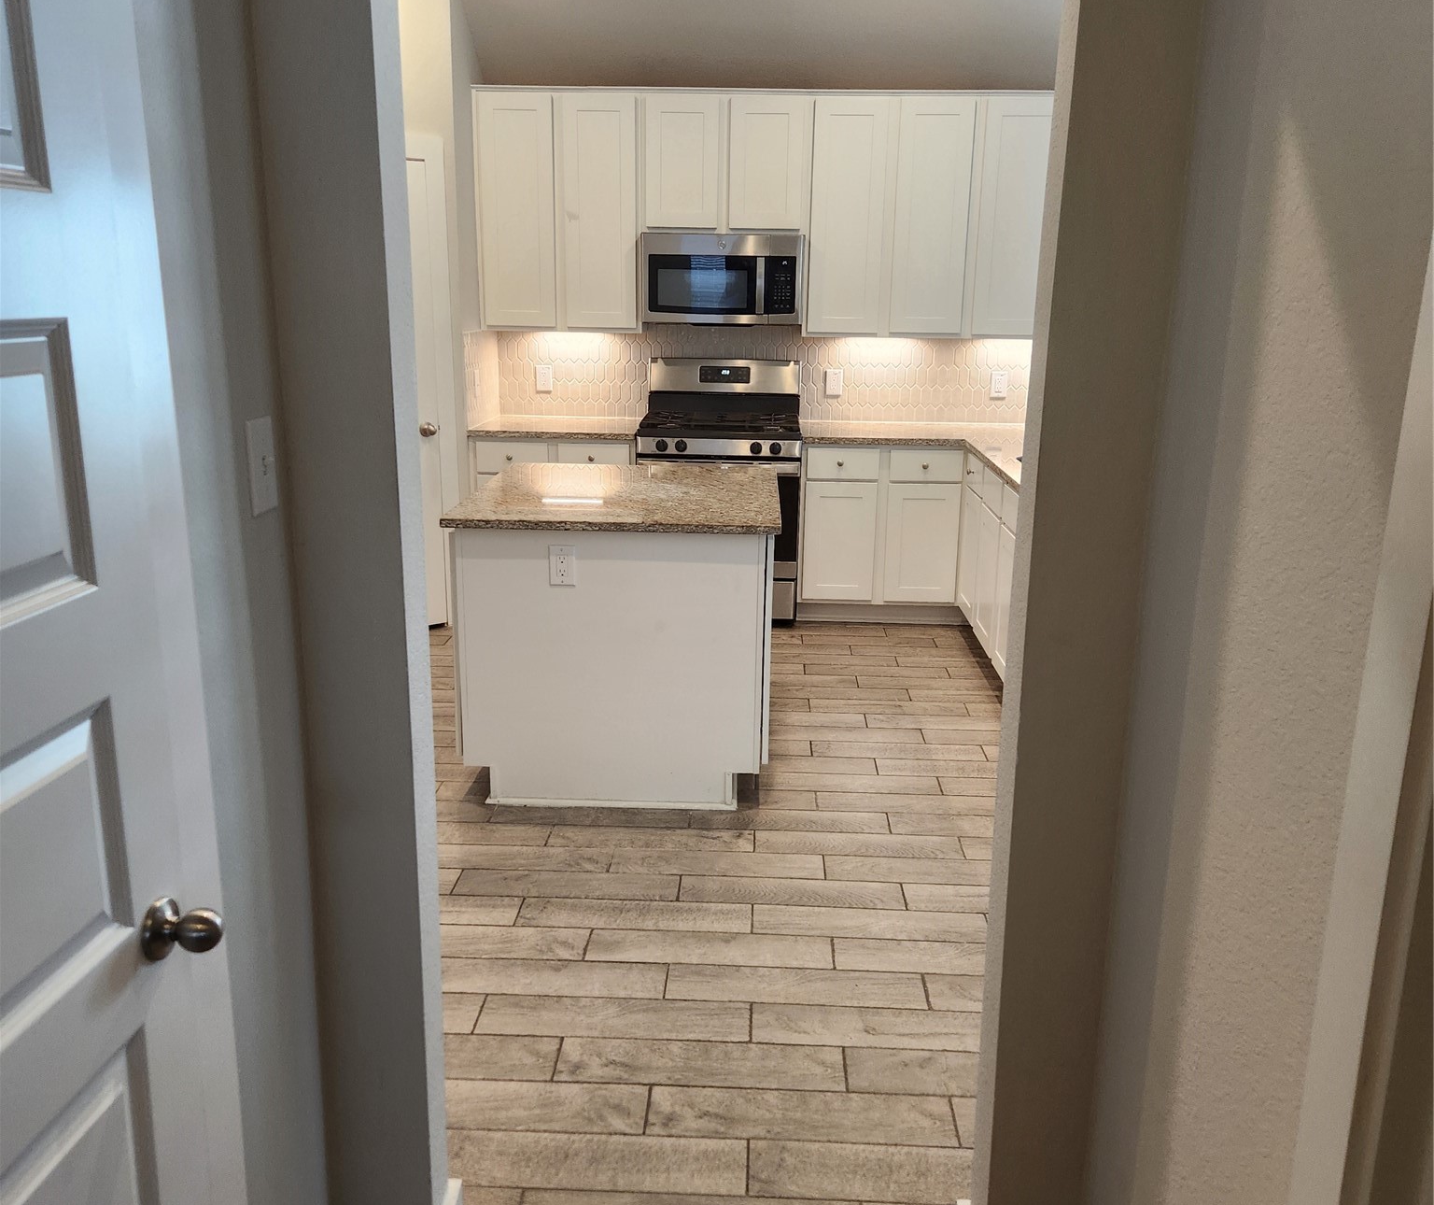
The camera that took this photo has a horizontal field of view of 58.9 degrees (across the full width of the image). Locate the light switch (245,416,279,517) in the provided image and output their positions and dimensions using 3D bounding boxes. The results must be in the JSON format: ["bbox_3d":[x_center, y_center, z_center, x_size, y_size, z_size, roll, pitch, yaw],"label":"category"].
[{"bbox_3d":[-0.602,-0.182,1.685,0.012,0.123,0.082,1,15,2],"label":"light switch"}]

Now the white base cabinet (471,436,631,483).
[{"bbox_3d":[-0.765,-0.430,6.304,0.767,0.837,0.620,1,14,2],"label":"white base cabinet"}]

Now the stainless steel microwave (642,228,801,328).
[{"bbox_3d":[0.036,-1.549,6.105,0.752,0.407,0.400,1,14,2],"label":"stainless steel microwave"}]

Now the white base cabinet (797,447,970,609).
[{"bbox_3d":[0.779,-0.409,6.248,0.758,0.807,0.620,1,14,2],"label":"white base cabinet"}]

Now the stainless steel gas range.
[{"bbox_3d":[0.019,-0.545,6.243,0.760,1.210,0.695,1,15,2],"label":"stainless steel gas range"}]

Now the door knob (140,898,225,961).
[{"bbox_3d":[-0.596,0.366,1.412,0.066,0.066,0.066,1,15,2],"label":"door knob"}]

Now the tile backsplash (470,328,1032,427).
[{"bbox_3d":[0.266,-1.067,6.143,2.775,0.453,0.640,1,15,2],"label":"tile backsplash"}]

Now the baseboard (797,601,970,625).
[{"bbox_3d":[0.809,0.049,6.185,0.845,0.108,0.020,1,15,2],"label":"baseboard"}]

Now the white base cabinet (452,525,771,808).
[{"bbox_3d":[-0.299,0.080,4.385,0.967,0.878,1.102,1,14,2],"label":"white base cabinet"}]

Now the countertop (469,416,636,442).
[{"bbox_3d":[-0.753,-0.850,6.188,0.780,0.033,0.639,1,14,2],"label":"countertop"}]

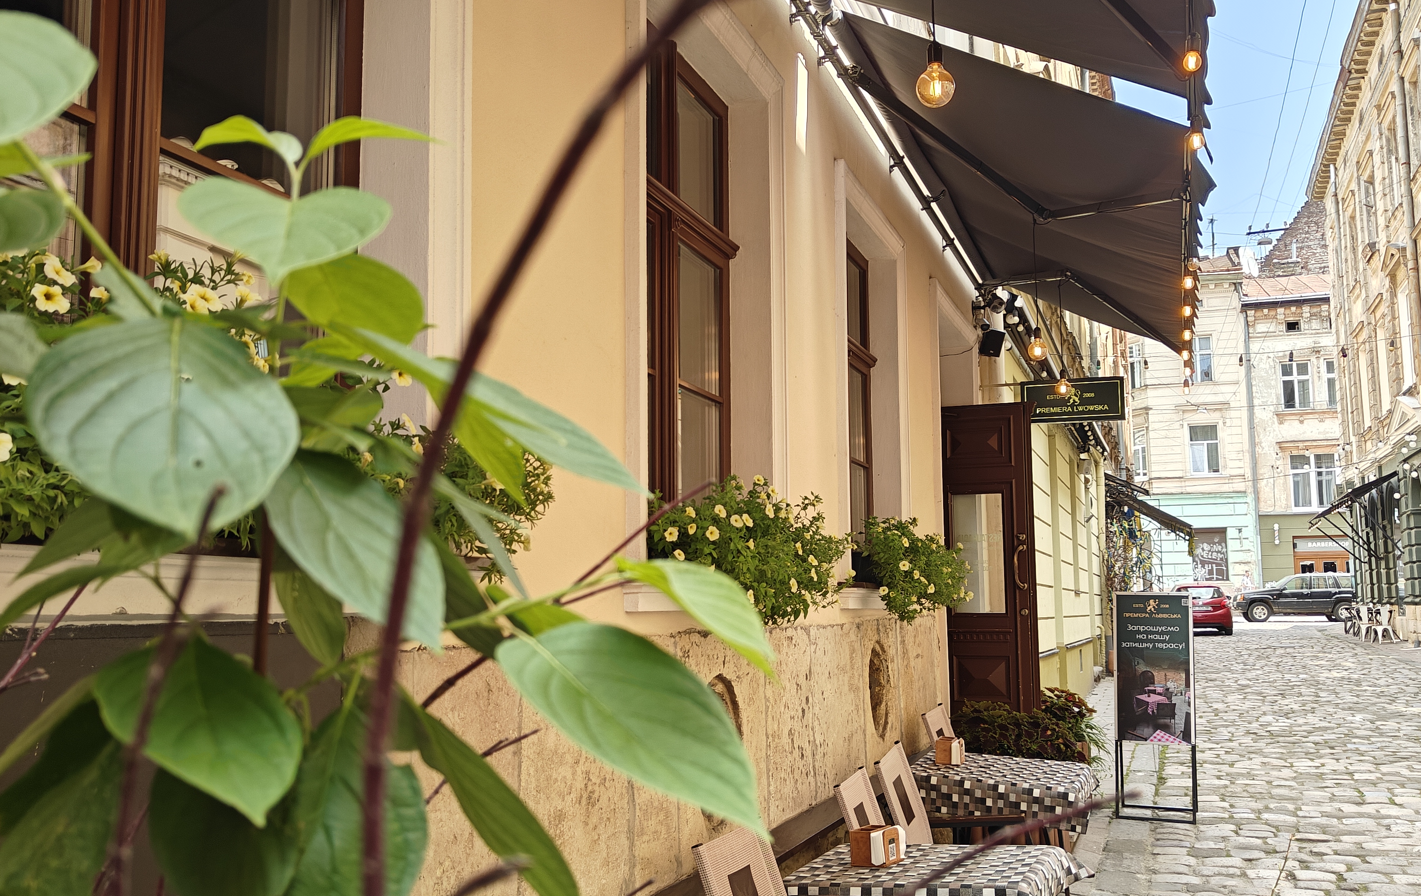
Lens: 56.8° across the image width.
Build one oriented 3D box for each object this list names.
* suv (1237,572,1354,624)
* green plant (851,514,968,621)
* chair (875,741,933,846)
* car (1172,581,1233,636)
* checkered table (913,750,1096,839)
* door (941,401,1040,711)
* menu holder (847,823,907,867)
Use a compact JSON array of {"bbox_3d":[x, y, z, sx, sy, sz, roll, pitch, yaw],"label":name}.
[{"bbox_3d":[21.179,5.385,47.143,4.500,1.680,1.780,-3,-7,16],"label":"suv"},{"bbox_3d":[0.964,0.592,6.356,0.380,0.480,1.000,-3,-7,20],"label":"green plant"},{"bbox_3d":[1.001,1.658,5.092,0.610,0.910,0.520,-3,-8,23],"label":"chair"},{"bbox_3d":[15.094,5.002,40.436,1.760,1.460,3.960,-3,-7,20],"label":"car"},{"bbox_3d":[1.290,1.783,5.689,0.720,0.770,0.720,-4,-8,28],"label":"checkered table"},{"bbox_3d":[1.717,0.762,8.010,0.540,2.080,0.060,-3,-7,20],"label":"door"},{"bbox_3d":[0.520,1.209,4.035,0.125,0.115,0.165,-3,-7,20],"label":"menu holder"}]

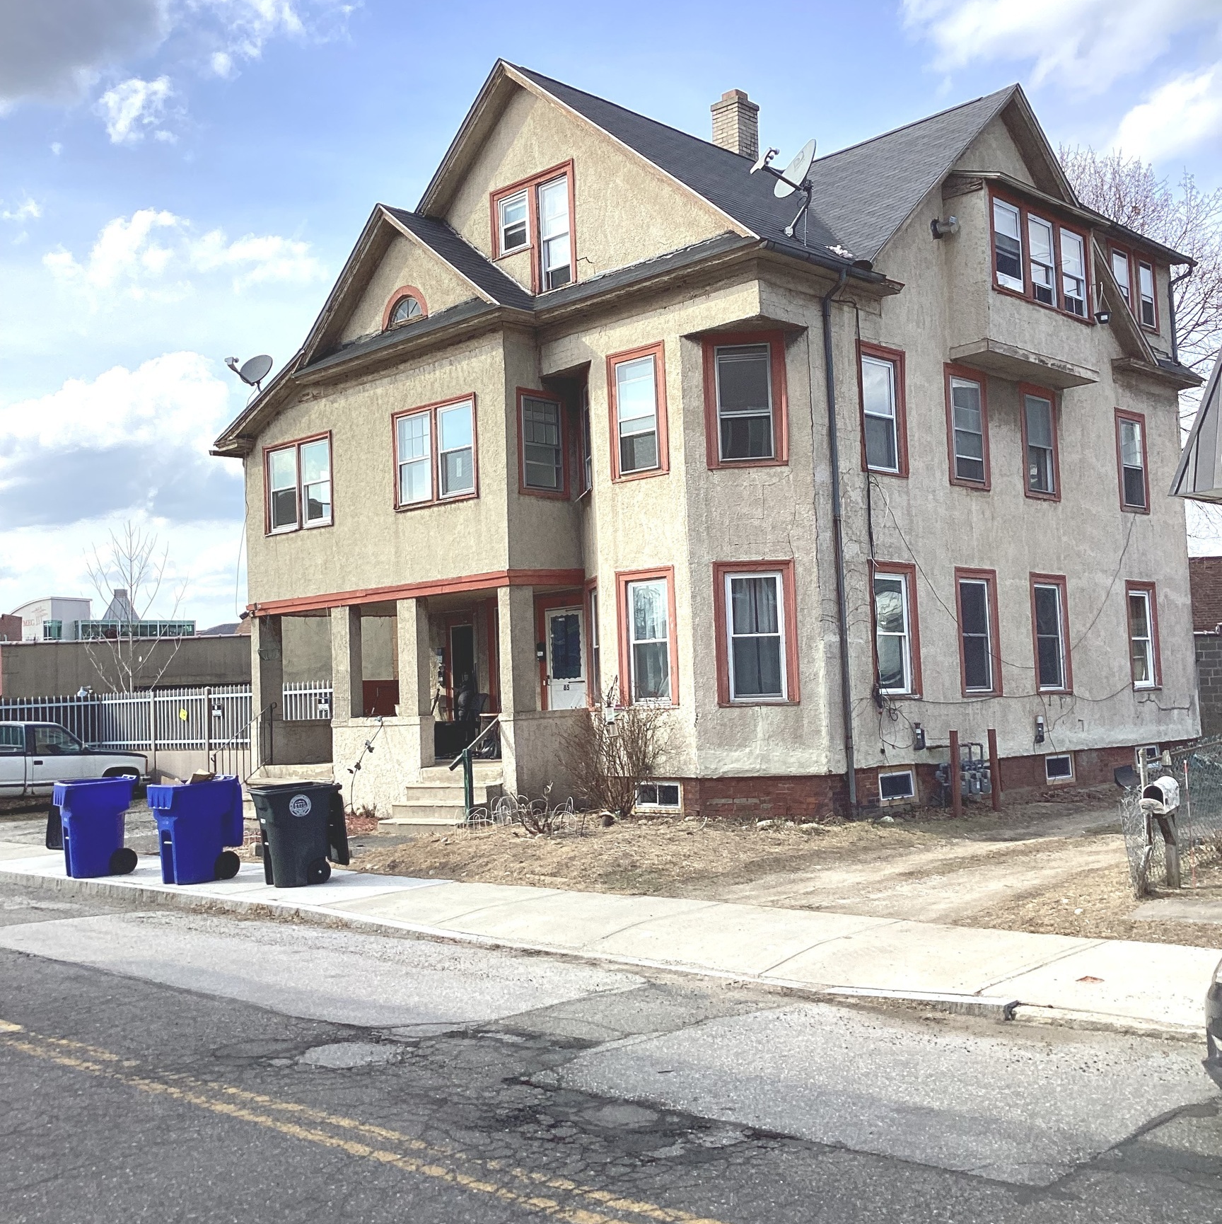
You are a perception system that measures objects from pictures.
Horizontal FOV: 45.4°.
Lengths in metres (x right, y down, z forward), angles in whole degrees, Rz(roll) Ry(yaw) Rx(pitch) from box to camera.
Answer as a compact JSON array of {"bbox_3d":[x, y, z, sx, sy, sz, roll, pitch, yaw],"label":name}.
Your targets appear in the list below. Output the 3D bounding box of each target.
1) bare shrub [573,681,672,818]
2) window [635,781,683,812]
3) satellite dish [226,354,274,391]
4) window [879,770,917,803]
[{"bbox_3d":[0.110,1.635,17.451,1.120,1.570,1.080,-2,-4,0],"label":"bare shrub"},{"bbox_3d":[0.598,2.302,18.153,0.766,0.358,0.100,-6,-5,44],"label":"window"},{"bbox_3d":[-6.013,-3.981,24.272,0.570,0.620,0.600,-6,-5,44],"label":"satellite dish"},{"bbox_3d":[3.818,2.319,19.434,0.100,0.401,0.838,-6,-5,44],"label":"window"}]

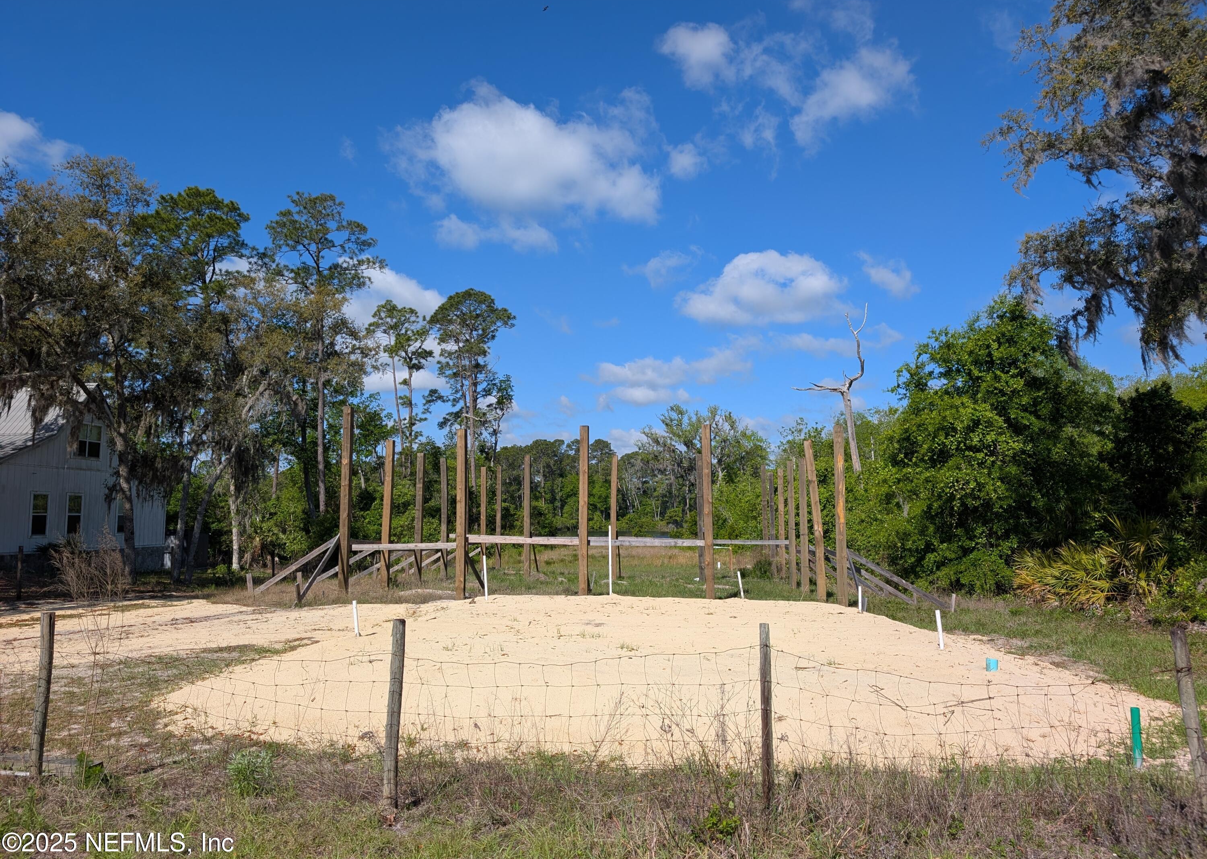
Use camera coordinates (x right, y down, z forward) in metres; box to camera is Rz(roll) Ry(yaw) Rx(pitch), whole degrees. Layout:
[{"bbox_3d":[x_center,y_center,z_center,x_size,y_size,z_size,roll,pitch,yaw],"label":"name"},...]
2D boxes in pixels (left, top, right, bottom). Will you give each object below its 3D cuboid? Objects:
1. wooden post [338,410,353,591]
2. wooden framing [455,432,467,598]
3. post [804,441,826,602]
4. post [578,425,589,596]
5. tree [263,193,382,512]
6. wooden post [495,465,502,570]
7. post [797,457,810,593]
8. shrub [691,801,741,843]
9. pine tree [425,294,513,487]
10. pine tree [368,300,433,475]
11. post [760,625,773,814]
[{"bbox_3d":[-5.760,1.555,18.757,0.187,4.156,0.187,-1,-6,5],"label":"wooden post"},{"bbox_3d":[-3.348,1.990,19.724,0.187,3.998,0.187,-1,-6,5],"label":"wooden framing"},{"bbox_3d":[5.481,2.377,21.672,0.187,4.167,0.187,-4,-6,5],"label":"post"},{"bbox_3d":[-0.401,1.641,16.472,0.145,3.449,0.145,-1,-6,5],"label":"post"},{"bbox_3d":[-18.526,-4.236,56.195,7.600,23.943,7.000,0,-6,0],"label":"tree"},{"bbox_3d":[-3.865,3.228,30.791,0.145,3.826,0.145,-1,-6,5],"label":"wooden post"},{"bbox_3d":[5.853,2.805,24.449,0.187,3.965,0.187,-1,-6,5],"label":"post"},{"bbox_3d":[0.625,2.182,4.661,0.270,0.222,0.260,0,-6,0],"label":"shrub"},{"bbox_3d":[-10.571,-0.725,66.387,6.708,20.496,6.700,1,-6,-9],"label":"pine tree"},{"bbox_3d":[-18.437,-1.094,79.122,6.000,22.491,5.500,0,-6,0],"label":"pine tree"},{"bbox_3d":[0.978,1.723,5.036,0.062,1.102,0.062,0,-6,0],"label":"post"}]

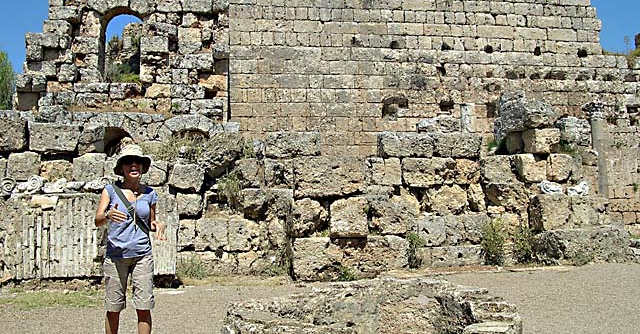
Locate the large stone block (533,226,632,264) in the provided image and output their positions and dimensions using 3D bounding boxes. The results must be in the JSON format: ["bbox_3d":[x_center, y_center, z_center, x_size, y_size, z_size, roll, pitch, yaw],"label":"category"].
[{"bbox_3d":[4.008,1.191,10.200,1.240,0.464,0.650,0,1,-11],"label":"large stone block"}]

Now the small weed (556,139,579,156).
[{"bbox_3d":[3.718,-0.293,10.000,0.280,0.240,0.240,0,2,-10],"label":"small weed"}]

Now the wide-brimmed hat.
[{"bbox_3d":[-1.396,-0.052,4.970,0.270,0.180,0.290,-5,-5,-9],"label":"wide-brimmed hat"}]

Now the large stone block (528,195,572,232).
[{"bbox_3d":[3.277,0.641,9.555,0.470,0.513,0.420,-1,1,-13],"label":"large stone block"}]

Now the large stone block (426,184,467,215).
[{"bbox_3d":[1.842,0.473,9.690,0.629,0.458,0.480,0,0,-8],"label":"large stone block"}]

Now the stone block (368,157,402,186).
[{"bbox_3d":[0.872,0.054,9.450,0.475,0.379,0.450,0,1,-11],"label":"stone block"}]

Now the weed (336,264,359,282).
[{"bbox_3d":[0.318,1.312,8.387,0.283,0.224,0.220,-1,1,-13],"label":"weed"}]

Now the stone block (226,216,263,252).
[{"bbox_3d":[-1.061,0.920,9.288,0.488,0.455,0.420,0,0,-9],"label":"stone block"}]

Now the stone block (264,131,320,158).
[{"bbox_3d":[-0.421,-0.319,9.600,0.773,0.362,0.500,0,1,-11],"label":"stone block"}]

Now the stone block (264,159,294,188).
[{"bbox_3d":[-0.566,0.091,9.300,0.413,0.385,0.400,0,0,-8],"label":"stone block"}]

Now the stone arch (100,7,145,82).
[{"bbox_3d":[-4.110,-2.570,13.850,0.899,1.472,0.700,0,0,-8],"label":"stone arch"}]

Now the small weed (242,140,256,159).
[{"bbox_3d":[-0.953,-0.237,9.000,0.190,0.260,0.180,0,2,-10],"label":"small weed"}]

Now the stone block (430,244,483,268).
[{"bbox_3d":[1.855,1.237,9.250,0.750,0.270,0.400,0,2,-10],"label":"stone block"}]

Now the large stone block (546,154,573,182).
[{"bbox_3d":[3.725,0.007,10.550,0.370,0.420,0.450,0,1,-11],"label":"large stone block"}]

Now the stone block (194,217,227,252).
[{"bbox_3d":[-1.417,0.877,8.650,0.410,0.400,0.420,0,2,-10],"label":"stone block"}]

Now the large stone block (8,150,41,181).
[{"bbox_3d":[-3.878,-0.007,8.838,0.412,0.388,0.420,0,0,-9],"label":"large stone block"}]

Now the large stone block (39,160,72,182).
[{"bbox_3d":[-3.452,0.044,8.838,0.392,0.285,0.400,0,0,-9],"label":"large stone block"}]

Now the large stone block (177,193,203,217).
[{"bbox_3d":[-1.735,0.499,8.826,0.332,0.299,0.360,-1,1,-13],"label":"large stone block"}]

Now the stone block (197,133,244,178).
[{"bbox_3d":[-1.398,-0.162,9.350,0.662,0.607,0.500,0,0,-8],"label":"stone block"}]

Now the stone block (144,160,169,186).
[{"bbox_3d":[-2.095,0.082,8.400,0.350,0.310,0.380,0,2,-10],"label":"stone block"}]

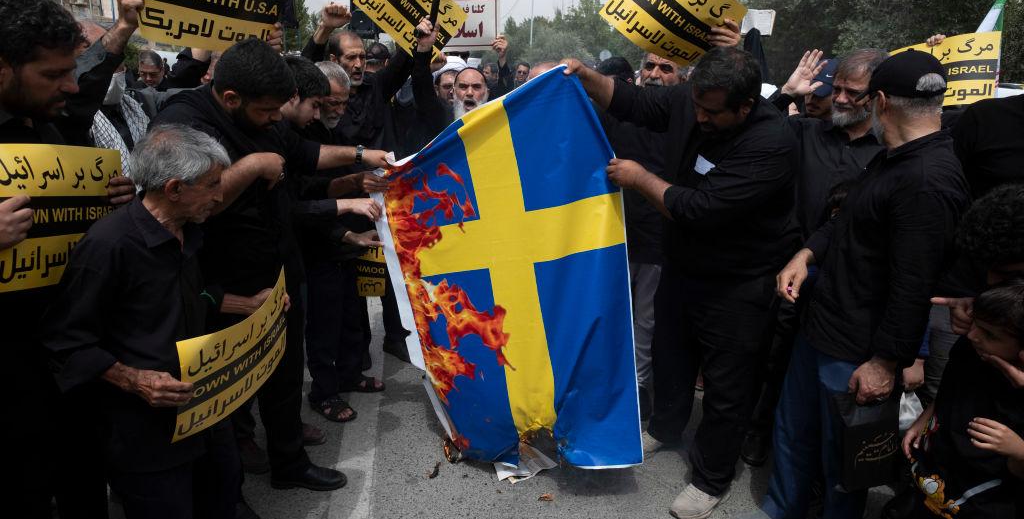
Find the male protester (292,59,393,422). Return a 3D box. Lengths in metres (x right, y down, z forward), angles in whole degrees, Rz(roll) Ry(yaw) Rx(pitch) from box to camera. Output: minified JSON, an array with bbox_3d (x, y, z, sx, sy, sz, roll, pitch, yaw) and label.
[{"bbox_3d":[-0.837,-0.091,2.921,0.540,1.670,0.530,6,14,15],"label":"male protester"}]

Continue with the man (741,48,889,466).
[{"bbox_3d":[1.279,0.046,2.505,0.600,1.740,0.420,10,16,31],"label":"man"}]

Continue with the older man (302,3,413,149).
[{"bbox_3d":[-0.812,-0.299,3.142,0.680,1.940,0.480,-7,19,-25],"label":"older man"}]

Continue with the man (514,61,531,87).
[{"bbox_3d":[0.094,-1.304,6.718,0.520,1.750,0.320,4,18,8],"label":"man"}]

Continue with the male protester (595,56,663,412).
[{"bbox_3d":[0.583,-0.076,2.924,0.360,1.730,0.540,-10,19,-40],"label":"male protester"}]

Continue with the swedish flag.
[{"bbox_3d":[0.047,0.102,2.307,0.990,1.550,0.250,2,17,0],"label":"swedish flag"}]

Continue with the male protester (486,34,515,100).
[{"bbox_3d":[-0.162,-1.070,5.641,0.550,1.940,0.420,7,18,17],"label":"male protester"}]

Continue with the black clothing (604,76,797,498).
[{"bbox_3d":[0.717,0.130,2.373,0.600,1.520,0.600,-7,19,-25],"label":"black clothing"}]

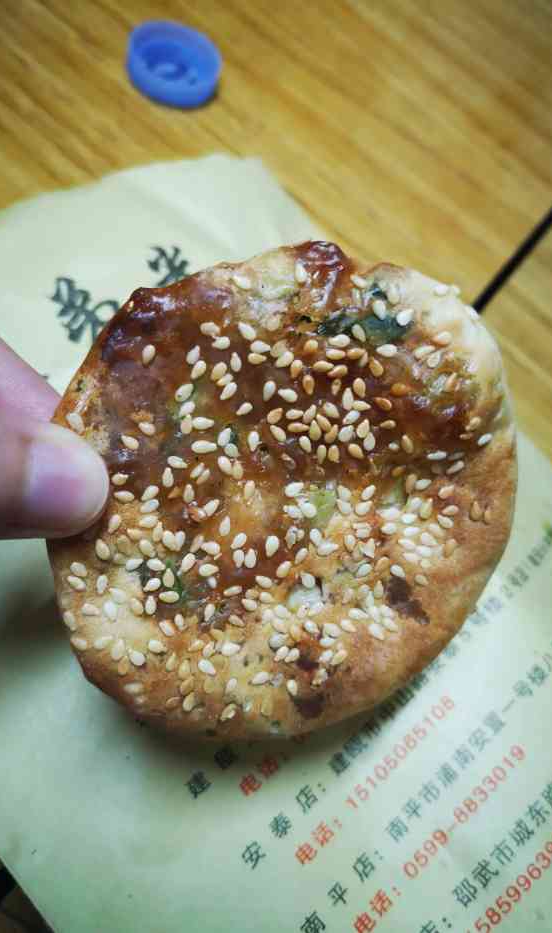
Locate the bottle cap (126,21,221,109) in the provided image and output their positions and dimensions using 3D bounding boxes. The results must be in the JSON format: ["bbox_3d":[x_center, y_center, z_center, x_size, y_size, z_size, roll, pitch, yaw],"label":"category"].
[{"bbox_3d":[-0.036,-0.140,0.254,0.032,0.010,0.032,0,65,-18],"label":"bottle cap"}]

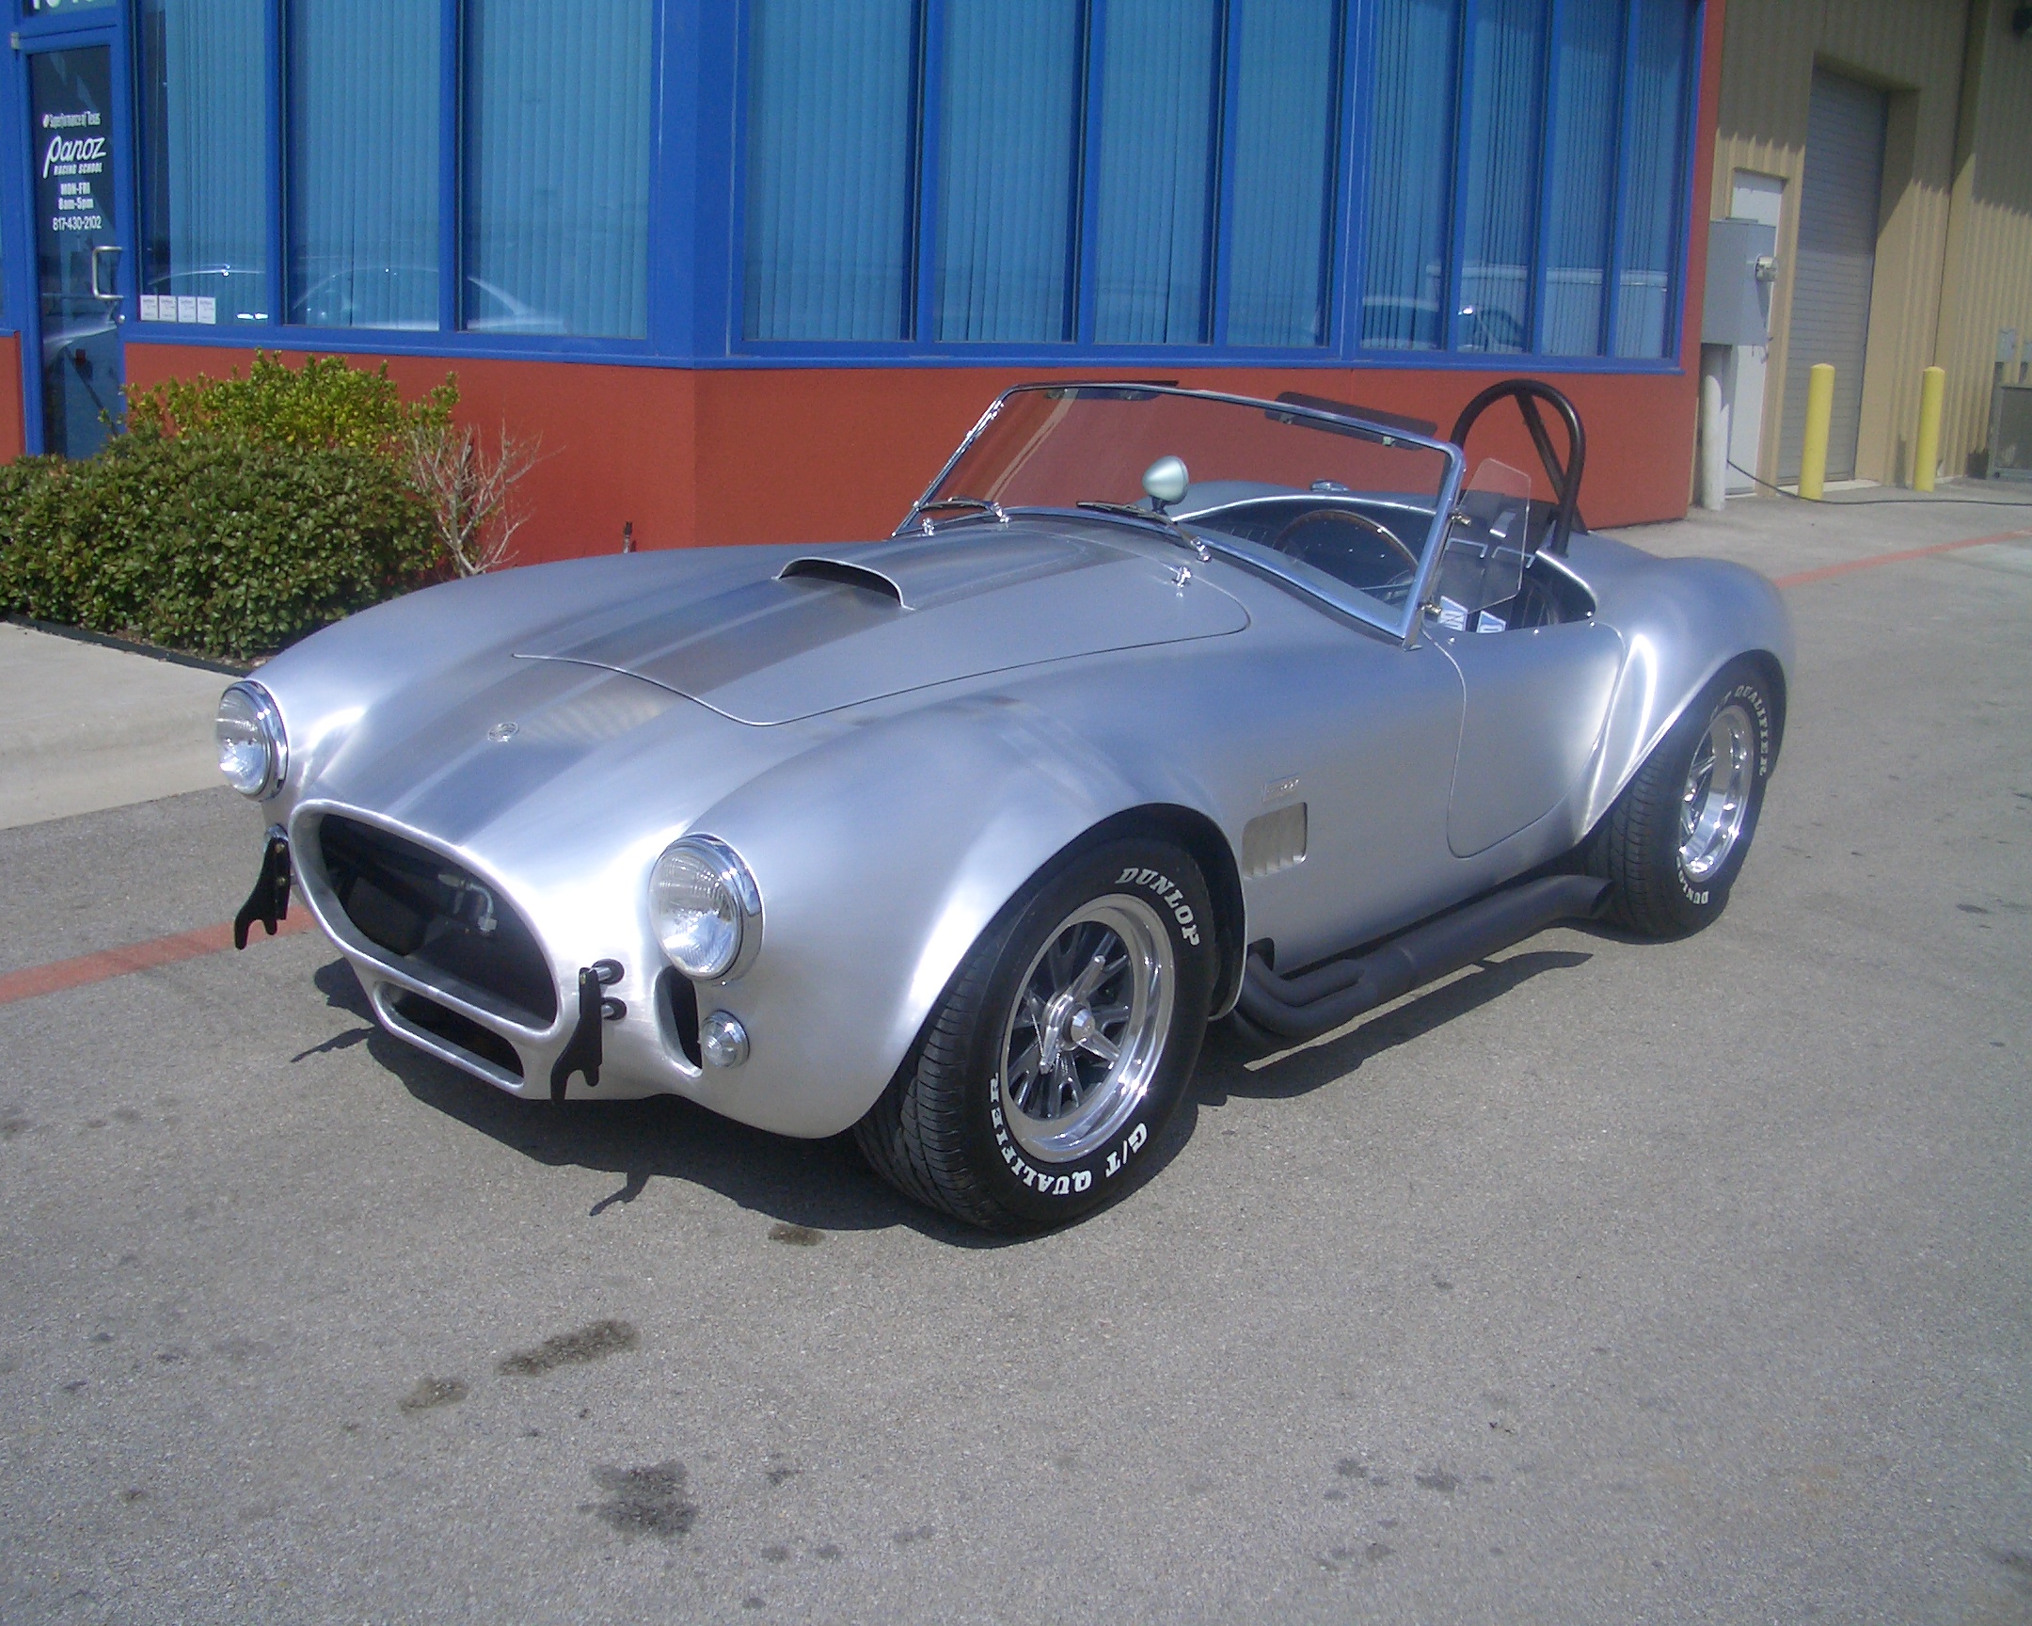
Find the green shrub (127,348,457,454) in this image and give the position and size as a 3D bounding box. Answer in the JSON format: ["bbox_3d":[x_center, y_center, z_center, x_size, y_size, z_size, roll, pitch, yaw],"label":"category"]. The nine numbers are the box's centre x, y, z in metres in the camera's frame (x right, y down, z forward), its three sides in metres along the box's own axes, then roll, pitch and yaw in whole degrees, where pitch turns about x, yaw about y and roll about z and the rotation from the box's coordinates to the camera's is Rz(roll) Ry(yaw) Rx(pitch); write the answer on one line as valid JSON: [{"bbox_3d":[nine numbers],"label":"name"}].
[{"bbox_3d":[-3.076,-1.525,9.359,1.350,0.880,0.850,6,16,14],"label":"green shrub"}]

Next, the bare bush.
[{"bbox_3d":[-2.235,-1.311,9.044,0.550,0.700,0.500,2,15,0],"label":"bare bush"}]

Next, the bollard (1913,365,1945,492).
[{"bbox_3d":[6.831,-2.883,16.400,0.168,0.920,0.168,2,15,0],"label":"bollard"}]

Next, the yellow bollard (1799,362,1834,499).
[{"bbox_3d":[5.632,-2.695,15.400,0.168,0.920,0.168,2,15,0],"label":"yellow bollard"}]

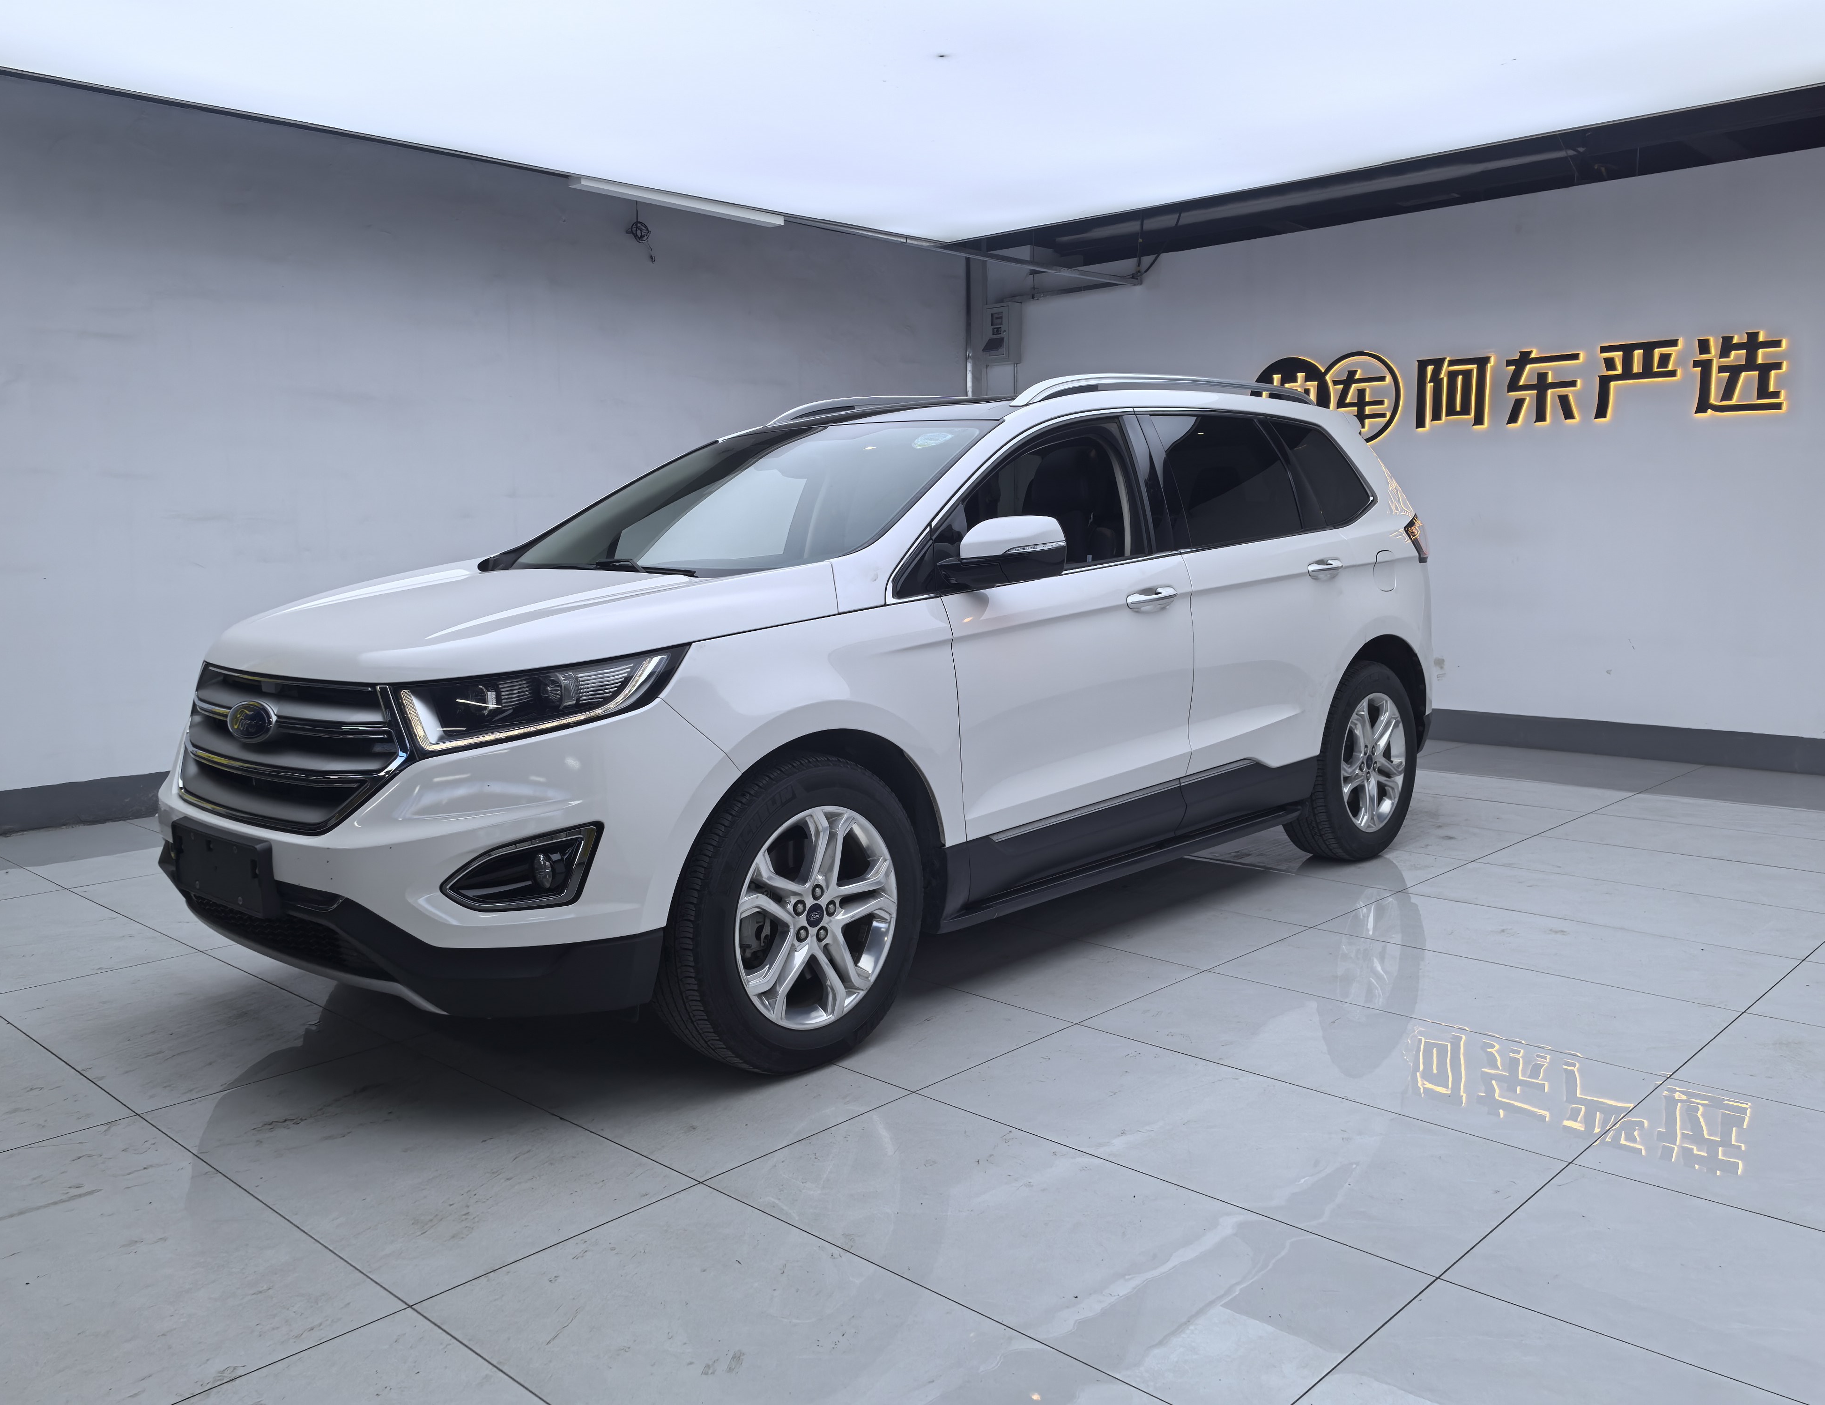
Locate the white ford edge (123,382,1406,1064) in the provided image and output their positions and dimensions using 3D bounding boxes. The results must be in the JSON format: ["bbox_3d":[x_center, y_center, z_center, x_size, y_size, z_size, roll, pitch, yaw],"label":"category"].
[{"bbox_3d":[0.079,-0.214,5.060,2.000,1.735,4.870,6,9,43],"label":"white ford edge"}]

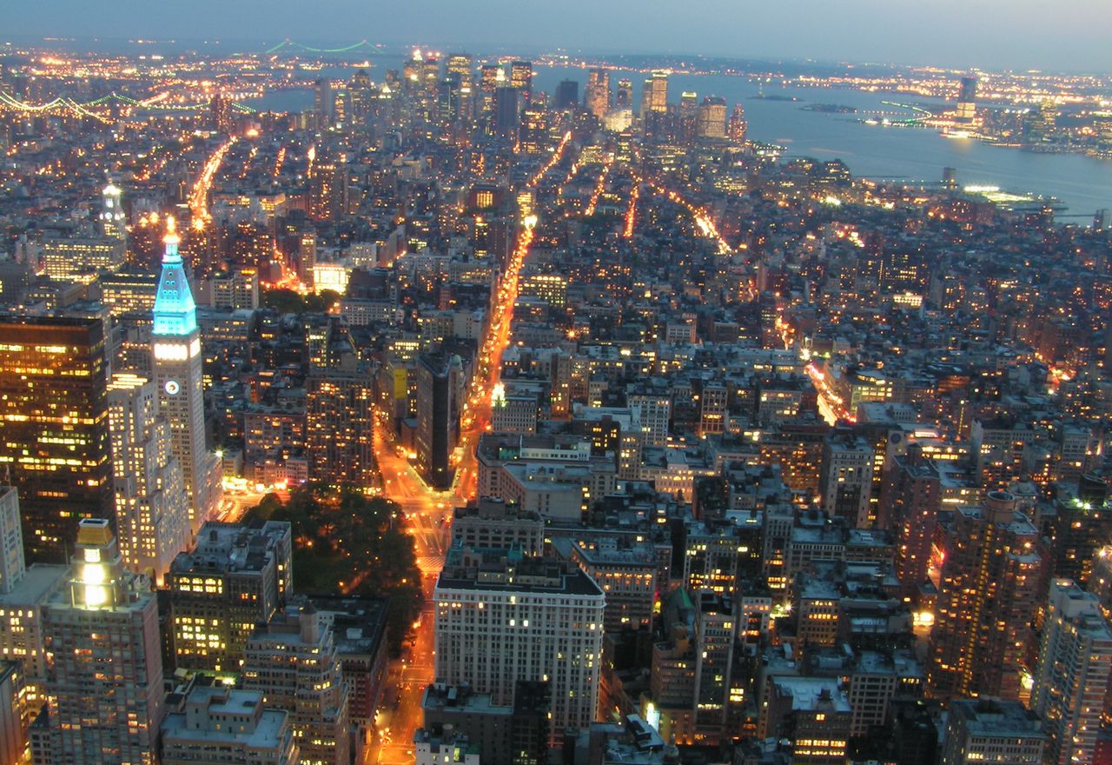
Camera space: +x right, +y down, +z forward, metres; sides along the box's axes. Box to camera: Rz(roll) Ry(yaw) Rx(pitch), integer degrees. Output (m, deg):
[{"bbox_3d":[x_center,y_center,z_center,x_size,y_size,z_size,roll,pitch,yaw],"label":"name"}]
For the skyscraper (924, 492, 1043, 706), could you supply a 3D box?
[{"bbox_3d":[213.900,111.900,615.700,41.000,119.000,38.000,2,16,0],"label":"skyscraper"}]

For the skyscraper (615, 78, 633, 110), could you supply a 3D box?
[{"bbox_3d":[268.200,-1084.100,4769.400,58.000,177.000,58.000,1,16,-3],"label":"skyscraper"}]

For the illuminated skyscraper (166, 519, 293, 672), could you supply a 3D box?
[{"bbox_3d":[-161.200,117.340,618.280,43.000,78.000,60.000,2,16,1],"label":"illuminated skyscraper"}]

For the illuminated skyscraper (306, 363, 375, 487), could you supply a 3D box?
[{"bbox_3d":[-158.450,29.550,916.660,49.000,87.000,30.000,2,16,1],"label":"illuminated skyscraper"}]

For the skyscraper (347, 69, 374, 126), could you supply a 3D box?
[{"bbox_3d":[-770.170,-1134.480,4820.310,72.000,179.000,65.000,3,16,1],"label":"skyscraper"}]

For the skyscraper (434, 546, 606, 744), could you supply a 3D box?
[{"bbox_3d":[-17.380,124.980,619.560,82.000,73.000,60.000,2,16,1],"label":"skyscraper"}]

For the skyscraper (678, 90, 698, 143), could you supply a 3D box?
[{"bbox_3d":[475.400,-955.500,4379.800,62.000,154.000,62.000,1,16,-3],"label":"skyscraper"}]

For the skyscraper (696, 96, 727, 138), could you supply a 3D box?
[{"bbox_3d":[477.930,-776.860,3720.870,61.000,177.000,58.000,-2,16,-16],"label":"skyscraper"}]

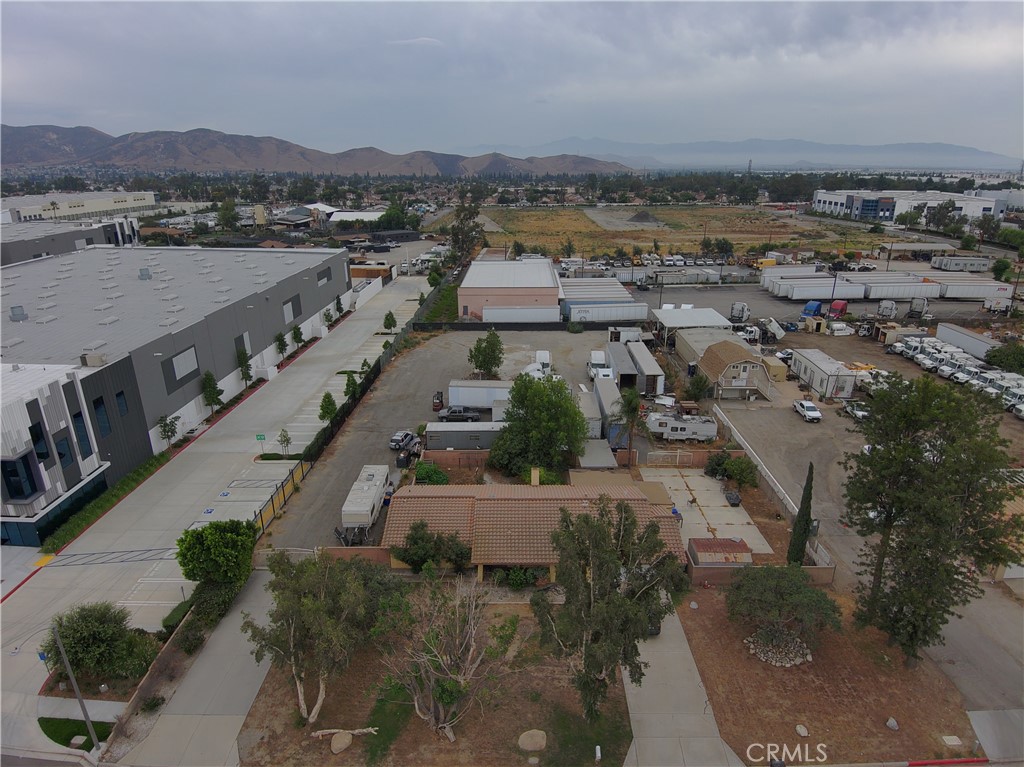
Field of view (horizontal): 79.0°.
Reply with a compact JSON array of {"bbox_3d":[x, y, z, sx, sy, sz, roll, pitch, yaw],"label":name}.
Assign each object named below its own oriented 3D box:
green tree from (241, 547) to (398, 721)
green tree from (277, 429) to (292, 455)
[{"bbox_3d":[-10.600,14.520,35.082,8.400,10.600,7.800,0,19,0],"label":"green tree"},{"bbox_3d":[-25.488,6.570,69.656,1.600,3.200,1.600,0,19,0],"label":"green tree"}]

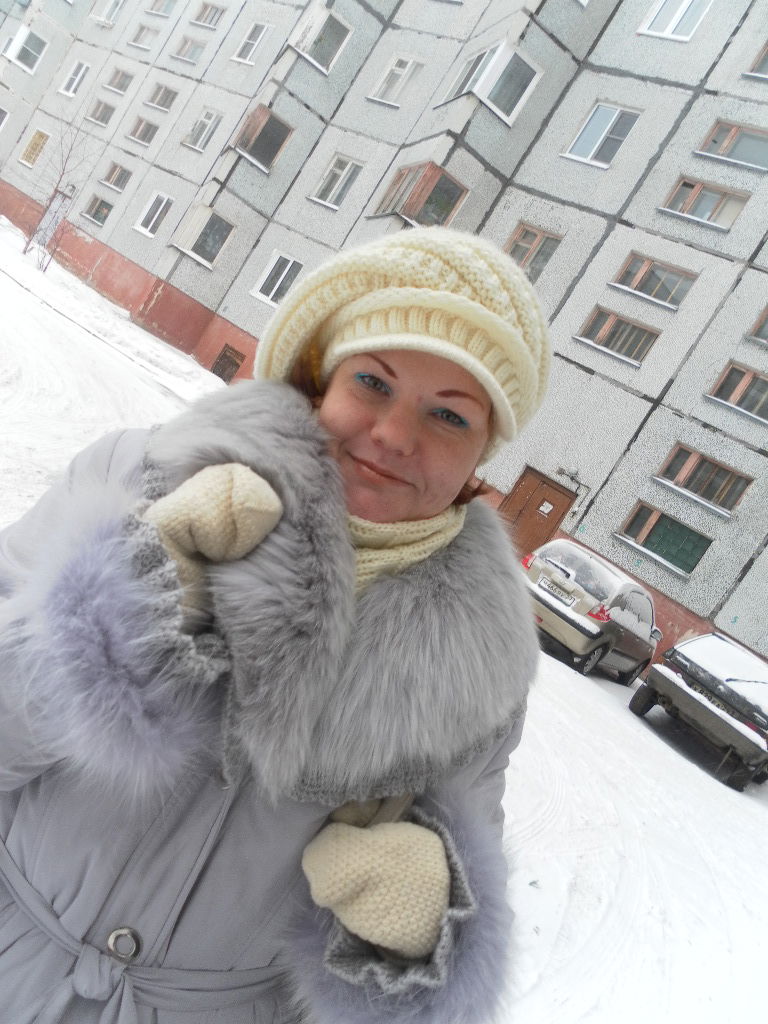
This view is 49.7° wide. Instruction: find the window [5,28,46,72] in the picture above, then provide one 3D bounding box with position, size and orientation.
[{"bbox_3d":[-12.972,-16.831,30.181,1.022,1.250,0.150,30,6,-24],"label":"window"}]

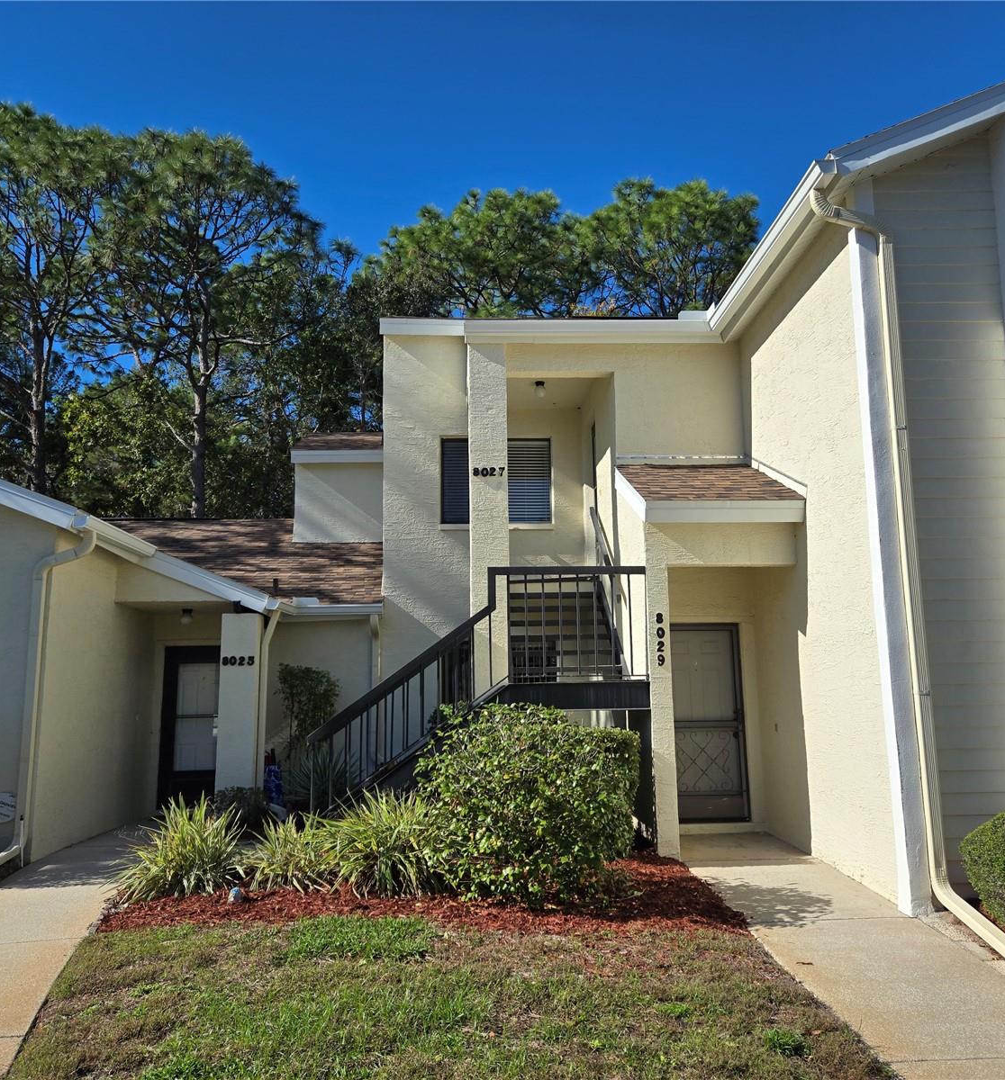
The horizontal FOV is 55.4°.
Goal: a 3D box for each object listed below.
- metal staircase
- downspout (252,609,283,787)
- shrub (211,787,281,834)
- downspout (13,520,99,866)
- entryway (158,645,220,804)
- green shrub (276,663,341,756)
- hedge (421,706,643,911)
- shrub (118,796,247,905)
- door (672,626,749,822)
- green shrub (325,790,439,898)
[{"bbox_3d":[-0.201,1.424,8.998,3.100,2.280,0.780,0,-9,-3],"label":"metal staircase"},{"bbox_3d":[-2.622,1.950,10.791,0.220,2.300,0.200,0,-9,-2],"label":"downspout"},{"bbox_3d":[-2.678,2.823,9.999,0.720,0.480,0.620,0,-9,-2],"label":"shrub"},{"bbox_3d":[-4.217,1.396,9.017,0.620,3.160,0.240,0,-9,-3],"label":"downspout"},{"bbox_3d":[-3.871,2.378,12.096,0.920,2.060,0.250,0,-9,-2],"label":"entryway"},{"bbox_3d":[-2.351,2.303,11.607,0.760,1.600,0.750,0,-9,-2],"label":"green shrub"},{"bbox_3d":[0.216,2.091,7.857,1.800,1.520,1.350,0,-9,-3],"label":"hedge"},{"bbox_3d":[-2.693,2.528,8.060,1.040,0.770,1.050,0,-9,-3],"label":"shrub"},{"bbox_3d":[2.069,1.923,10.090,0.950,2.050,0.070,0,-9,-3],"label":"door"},{"bbox_3d":[-0.951,2.344,7.555,0.900,0.720,0.850,0,-9,-2],"label":"green shrub"}]

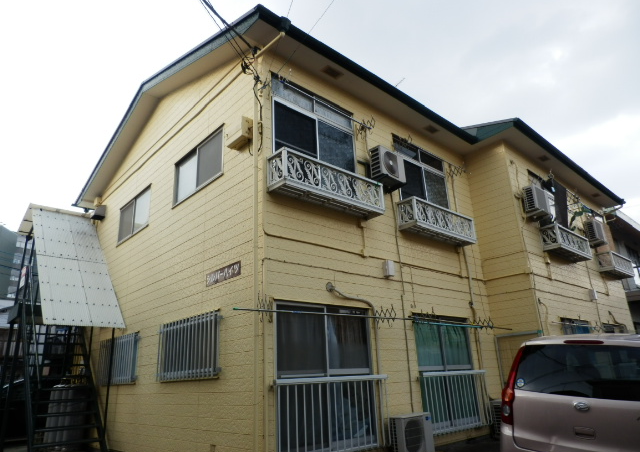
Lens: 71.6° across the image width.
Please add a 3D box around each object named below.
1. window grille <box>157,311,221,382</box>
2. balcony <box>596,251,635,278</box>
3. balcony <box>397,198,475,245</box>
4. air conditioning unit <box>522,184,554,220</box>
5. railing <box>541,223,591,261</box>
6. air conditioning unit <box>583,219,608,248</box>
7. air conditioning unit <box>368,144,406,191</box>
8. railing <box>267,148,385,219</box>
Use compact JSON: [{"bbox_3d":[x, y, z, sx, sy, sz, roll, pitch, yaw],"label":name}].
[{"bbox_3d":[-1.908,1.738,6.305,0.100,0.839,1.750,14,-25,-40],"label":"window grille"},{"bbox_3d":[8.020,1.100,11.995,1.833,0.458,0.328,14,-25,-40],"label":"balcony"},{"bbox_3d":[2.168,-0.030,8.058,1.910,0.472,0.342,14,-25,-40],"label":"balcony"},{"bbox_3d":[4.478,-0.485,9.135,0.651,0.518,0.242,14,-25,-40],"label":"air conditioning unit"},{"bbox_3d":[5.427,0.416,9.732,1.868,0.496,0.325,14,-25,-40],"label":"railing"},{"bbox_3d":[7.179,0.184,11.529,0.657,0.522,0.230,14,-25,-40],"label":"air conditioning unit"},{"bbox_3d":[1.145,-0.974,7.441,0.634,0.510,0.235,14,-25,-40],"label":"air conditioning unit"},{"bbox_3d":[0.145,-0.531,6.253,1.886,0.483,0.376,14,-25,-40],"label":"railing"}]

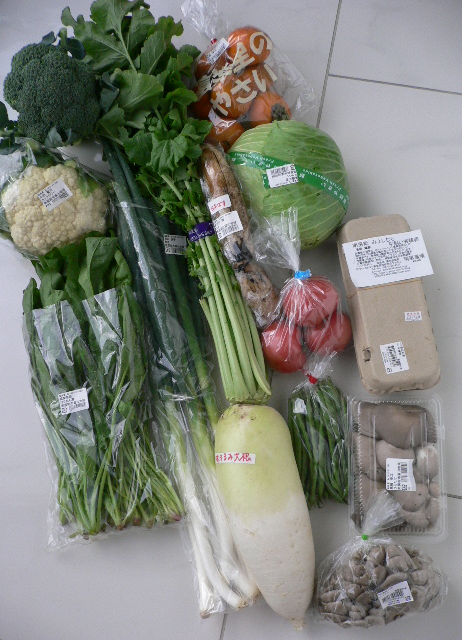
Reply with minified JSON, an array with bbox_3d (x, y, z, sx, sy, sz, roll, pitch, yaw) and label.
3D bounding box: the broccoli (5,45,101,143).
[{"bbox_3d":[-0.266,-0.335,0.963,0.138,0.130,0.143,-1,77,3],"label":"broccoli"}]

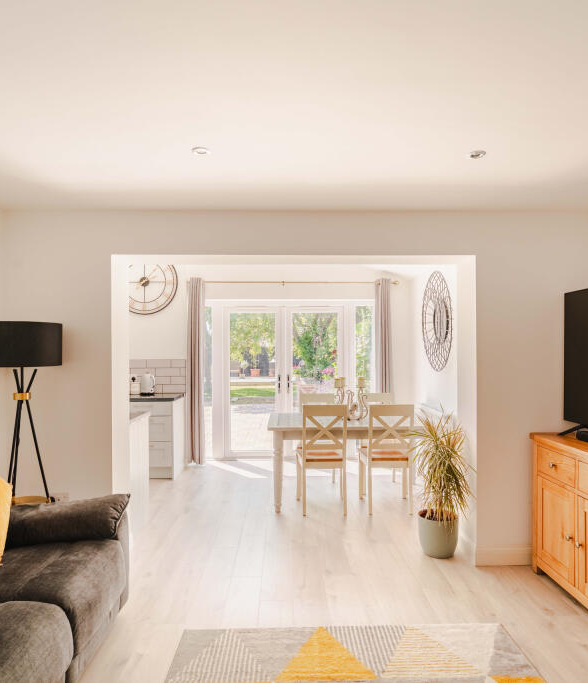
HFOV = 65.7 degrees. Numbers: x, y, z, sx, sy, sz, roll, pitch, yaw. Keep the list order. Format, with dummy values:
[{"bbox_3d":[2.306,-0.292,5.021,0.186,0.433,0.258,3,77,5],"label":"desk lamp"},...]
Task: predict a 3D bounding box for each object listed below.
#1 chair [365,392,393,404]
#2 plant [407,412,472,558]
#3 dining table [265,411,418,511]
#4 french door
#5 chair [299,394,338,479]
[{"bbox_3d":[0.905,1.040,4.750,0.440,0.955,0.480,0,-1,-1],"label":"chair"},{"bbox_3d":[1.020,0.970,3.190,0.460,1.030,0.450,0,-1,-1],"label":"plant"},{"bbox_3d":[0.550,1.131,4.370,1.580,0.760,0.850,0,-1,-1],"label":"dining table"},{"bbox_3d":[-0.060,0.500,5.950,2.200,2.100,0.100,0,-1,-1],"label":"french door"},{"bbox_3d":[0.270,1.040,4.745,0.440,0.955,0.480,0,-1,-1],"label":"chair"}]

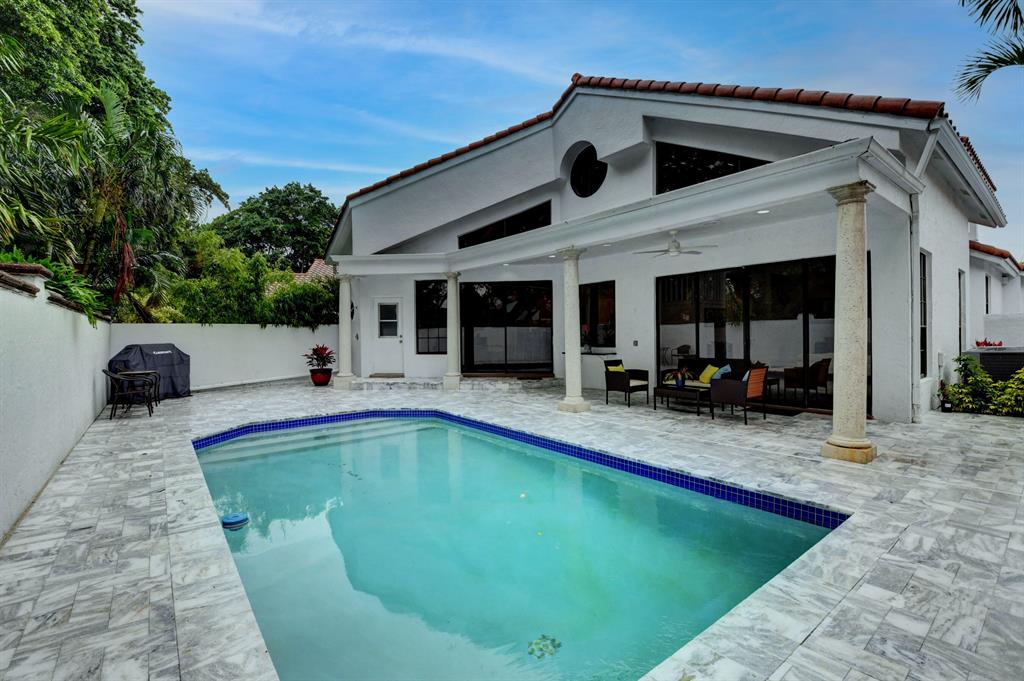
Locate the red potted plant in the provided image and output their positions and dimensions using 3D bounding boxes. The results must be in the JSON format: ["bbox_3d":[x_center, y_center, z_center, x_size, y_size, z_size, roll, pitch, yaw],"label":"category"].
[{"bbox_3d":[-5.261,0.670,11.650,0.860,1.100,0.850,0,0,0],"label":"red potted plant"}]

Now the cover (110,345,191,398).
[{"bbox_3d":[-7.479,0.655,8.884,0.720,1.130,1.120,0,0,15],"label":"cover"}]

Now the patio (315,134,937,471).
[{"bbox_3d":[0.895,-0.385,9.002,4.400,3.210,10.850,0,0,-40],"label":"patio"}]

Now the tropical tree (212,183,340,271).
[{"bbox_3d":[-13.811,-4.030,25.000,7.700,10.500,7.300,0,0,0],"label":"tropical tree"}]

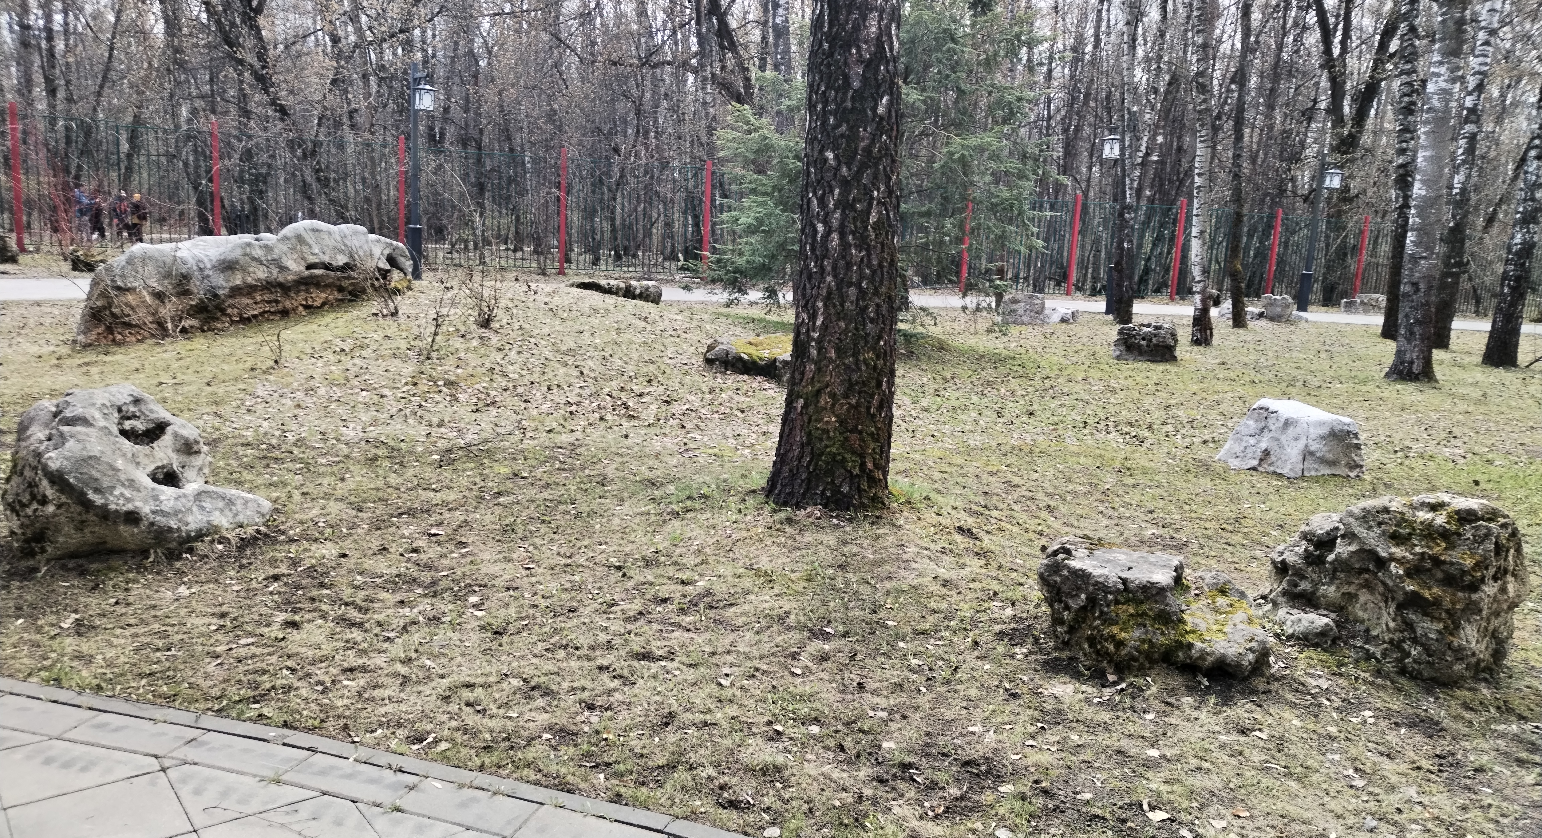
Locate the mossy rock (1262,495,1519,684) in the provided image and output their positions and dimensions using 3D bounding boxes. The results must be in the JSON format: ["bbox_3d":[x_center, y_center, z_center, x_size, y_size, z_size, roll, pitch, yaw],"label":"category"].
[{"bbox_3d":[2.058,0.551,3.868,0.703,0.546,0.562,6,11,14],"label":"mossy rock"}]

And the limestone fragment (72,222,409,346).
[{"bbox_3d":[-4.213,-1.197,9.508,0.850,0.800,2.750,11,14,37],"label":"limestone fragment"}]

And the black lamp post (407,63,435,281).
[{"bbox_3d":[-5.347,-3.770,17.743,0.330,3.280,0.620,-6,13,-39],"label":"black lamp post"}]

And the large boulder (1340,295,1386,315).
[{"bbox_3d":[12.446,-2.454,24.354,0.880,0.420,0.600,7,12,19],"label":"large boulder"}]

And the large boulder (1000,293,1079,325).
[{"bbox_3d":[4.014,-1.661,17.334,1.130,0.439,0.678,5,10,9],"label":"large boulder"}]

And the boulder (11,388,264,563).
[{"bbox_3d":[-2.315,0.187,4.295,0.842,0.598,0.590,-1,11,-20],"label":"boulder"}]

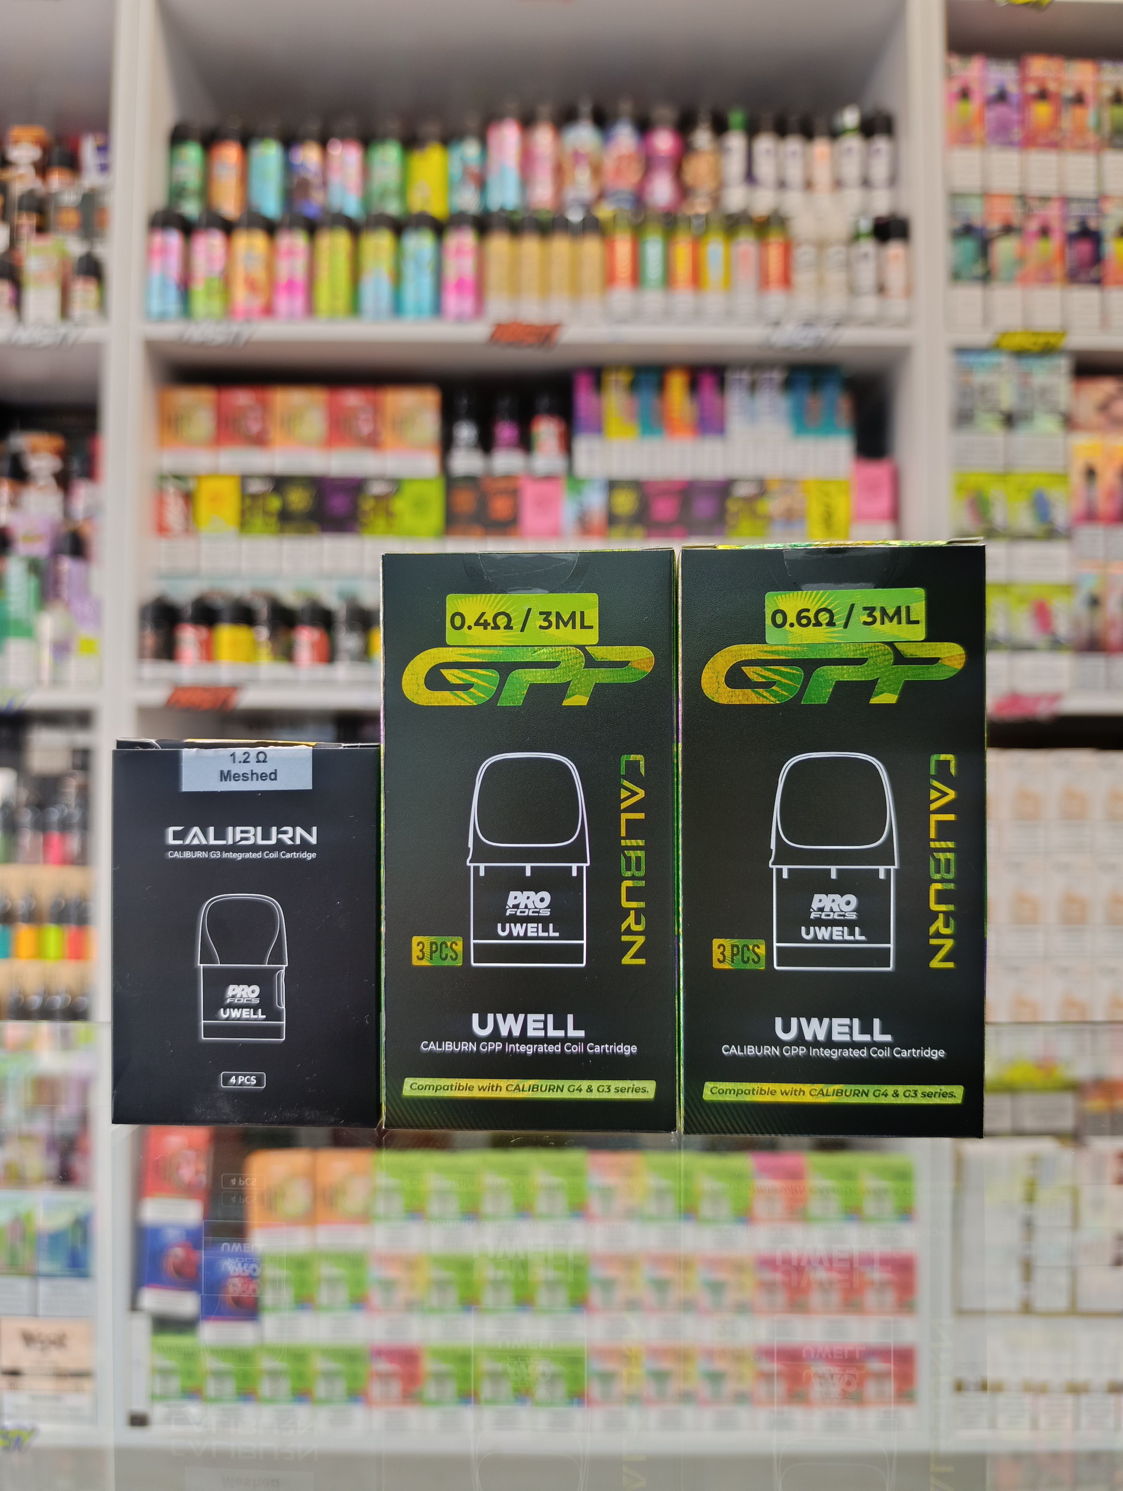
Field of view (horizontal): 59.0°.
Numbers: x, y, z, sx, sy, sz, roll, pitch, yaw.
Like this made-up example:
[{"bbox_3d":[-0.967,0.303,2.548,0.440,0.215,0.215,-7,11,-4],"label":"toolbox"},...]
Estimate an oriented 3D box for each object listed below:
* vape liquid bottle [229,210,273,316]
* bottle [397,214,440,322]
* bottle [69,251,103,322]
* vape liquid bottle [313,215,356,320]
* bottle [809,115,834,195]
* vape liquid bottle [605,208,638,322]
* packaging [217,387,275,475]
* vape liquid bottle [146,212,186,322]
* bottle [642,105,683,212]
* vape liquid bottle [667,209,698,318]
[{"bbox_3d":[-0.282,-0.427,0.900,0.037,0.102,0.037,0,-2,0],"label":"vape liquid bottle"},{"bbox_3d":[-0.135,-0.454,0.940,0.037,0.100,0.037,0,-1,0],"label":"bottle"},{"bbox_3d":[-0.430,-0.410,0.900,0.030,0.069,0.030,0,-2,0],"label":"bottle"},{"bbox_3d":[-0.211,-0.431,0.917,0.037,0.109,0.037,0,-2,0],"label":"vape liquid bottle"},{"bbox_3d":[0.247,-0.547,0.942,0.026,0.097,0.026,0,-2,0],"label":"bottle"},{"bbox_3d":[0.061,-0.481,1.005,0.031,0.115,0.031,0,-2,0],"label":"vape liquid bottle"},{"bbox_3d":[-0.299,-0.292,0.940,0.051,0.083,0.030,0,-2,0],"label":"packaging"},{"bbox_3d":[-0.401,-0.481,1.008,0.038,0.114,0.038,0,-2,0],"label":"vape liquid bottle"},{"bbox_3d":[0.097,-0.556,0.957,0.036,0.111,0.036,0,-2,0],"label":"bottle"},{"bbox_3d":[0.115,-0.454,0.940,0.029,0.104,0.029,0,-1,0],"label":"vape liquid bottle"}]

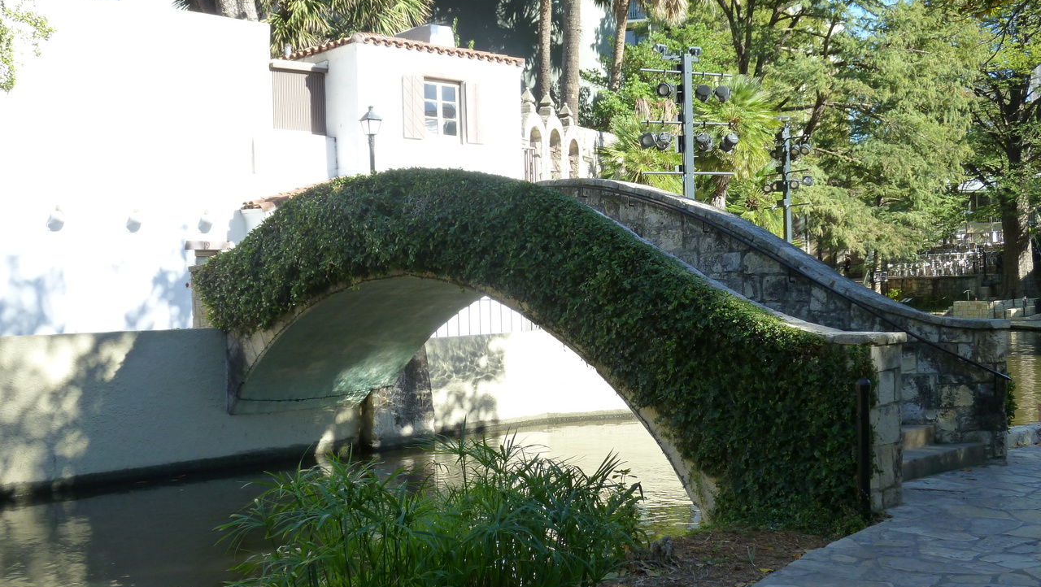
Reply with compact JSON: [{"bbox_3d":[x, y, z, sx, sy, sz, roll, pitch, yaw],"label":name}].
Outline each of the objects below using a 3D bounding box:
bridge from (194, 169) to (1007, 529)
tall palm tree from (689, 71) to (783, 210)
[{"bbox_3d":[0.006,0.175,12.130,2.700,2.860,10.200,-2,1,-41],"label":"bridge"},{"bbox_3d":[5.057,-2.599,26.960,2.300,5.100,2.300,-1,1,11],"label":"tall palm tree"}]

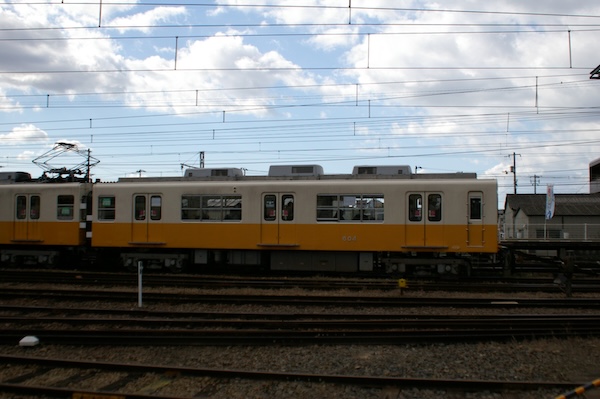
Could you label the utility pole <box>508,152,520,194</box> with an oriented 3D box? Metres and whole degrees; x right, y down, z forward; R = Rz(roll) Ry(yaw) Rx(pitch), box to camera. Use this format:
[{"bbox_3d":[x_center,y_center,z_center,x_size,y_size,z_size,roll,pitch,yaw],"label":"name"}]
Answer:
[{"bbox_3d":[24.100,-0.150,78.000,1.350,10.000,0.500,0,-2,16],"label":"utility pole"}]

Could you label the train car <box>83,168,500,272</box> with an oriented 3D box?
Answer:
[{"bbox_3d":[-0.433,0.771,26.032,15.100,3.920,2.550,0,-2,16],"label":"train car"}]

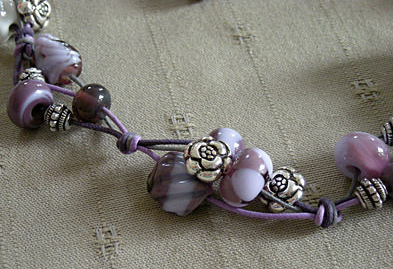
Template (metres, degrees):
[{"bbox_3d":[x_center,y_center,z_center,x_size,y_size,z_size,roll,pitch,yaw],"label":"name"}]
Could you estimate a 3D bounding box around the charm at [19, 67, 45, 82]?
[{"bbox_3d":[-0.045,-0.015,0.295,0.008,0.008,0.007,0,44,0],"label":"charm"}]

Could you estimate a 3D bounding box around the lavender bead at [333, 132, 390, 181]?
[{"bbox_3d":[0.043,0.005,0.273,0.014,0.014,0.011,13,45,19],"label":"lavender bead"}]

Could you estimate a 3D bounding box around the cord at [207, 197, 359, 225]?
[{"bbox_3d":[0.021,0.019,0.263,0.037,0.005,0.007,0,44,0],"label":"cord"}]

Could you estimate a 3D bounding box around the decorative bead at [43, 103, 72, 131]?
[{"bbox_3d":[-0.037,-0.004,0.287,0.006,0.007,0.007,22,48,21],"label":"decorative bead"}]

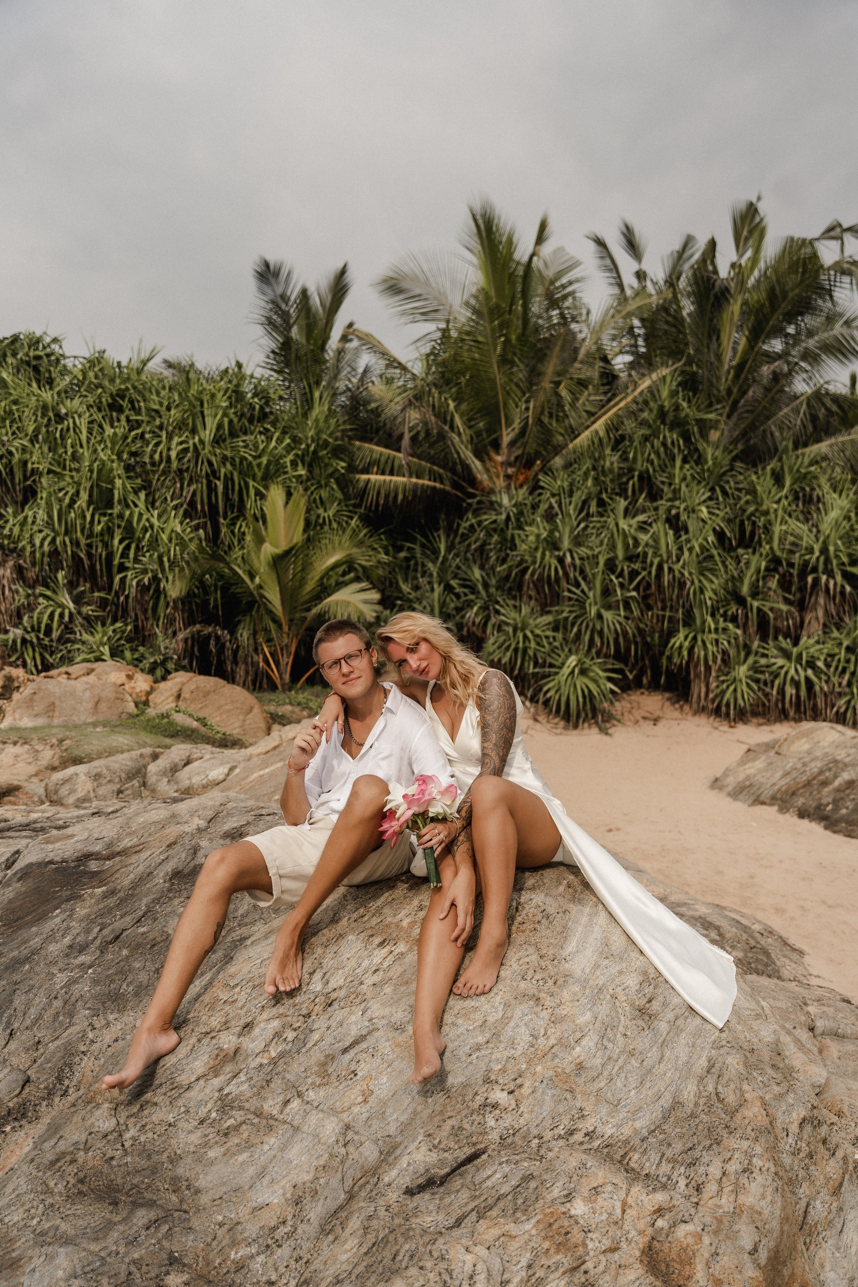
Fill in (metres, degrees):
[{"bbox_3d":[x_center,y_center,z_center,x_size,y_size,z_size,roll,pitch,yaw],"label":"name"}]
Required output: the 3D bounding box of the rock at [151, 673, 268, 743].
[{"bbox_3d":[-1.692,0.504,8.000,0.932,0.557,0.850,0,1,0],"label":"rock"}]

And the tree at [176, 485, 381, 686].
[{"bbox_3d":[-1.451,-0.548,10.000,1.918,1.908,1.750,0,1,0],"label":"tree"}]

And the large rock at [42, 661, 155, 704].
[{"bbox_3d":[-2.773,0.354,8.700,0.941,0.408,0.800,0,1,0],"label":"large rock"}]

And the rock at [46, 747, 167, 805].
[{"bbox_3d":[-1.786,0.738,5.700,0.654,0.327,0.550,0,1,0],"label":"rock"}]

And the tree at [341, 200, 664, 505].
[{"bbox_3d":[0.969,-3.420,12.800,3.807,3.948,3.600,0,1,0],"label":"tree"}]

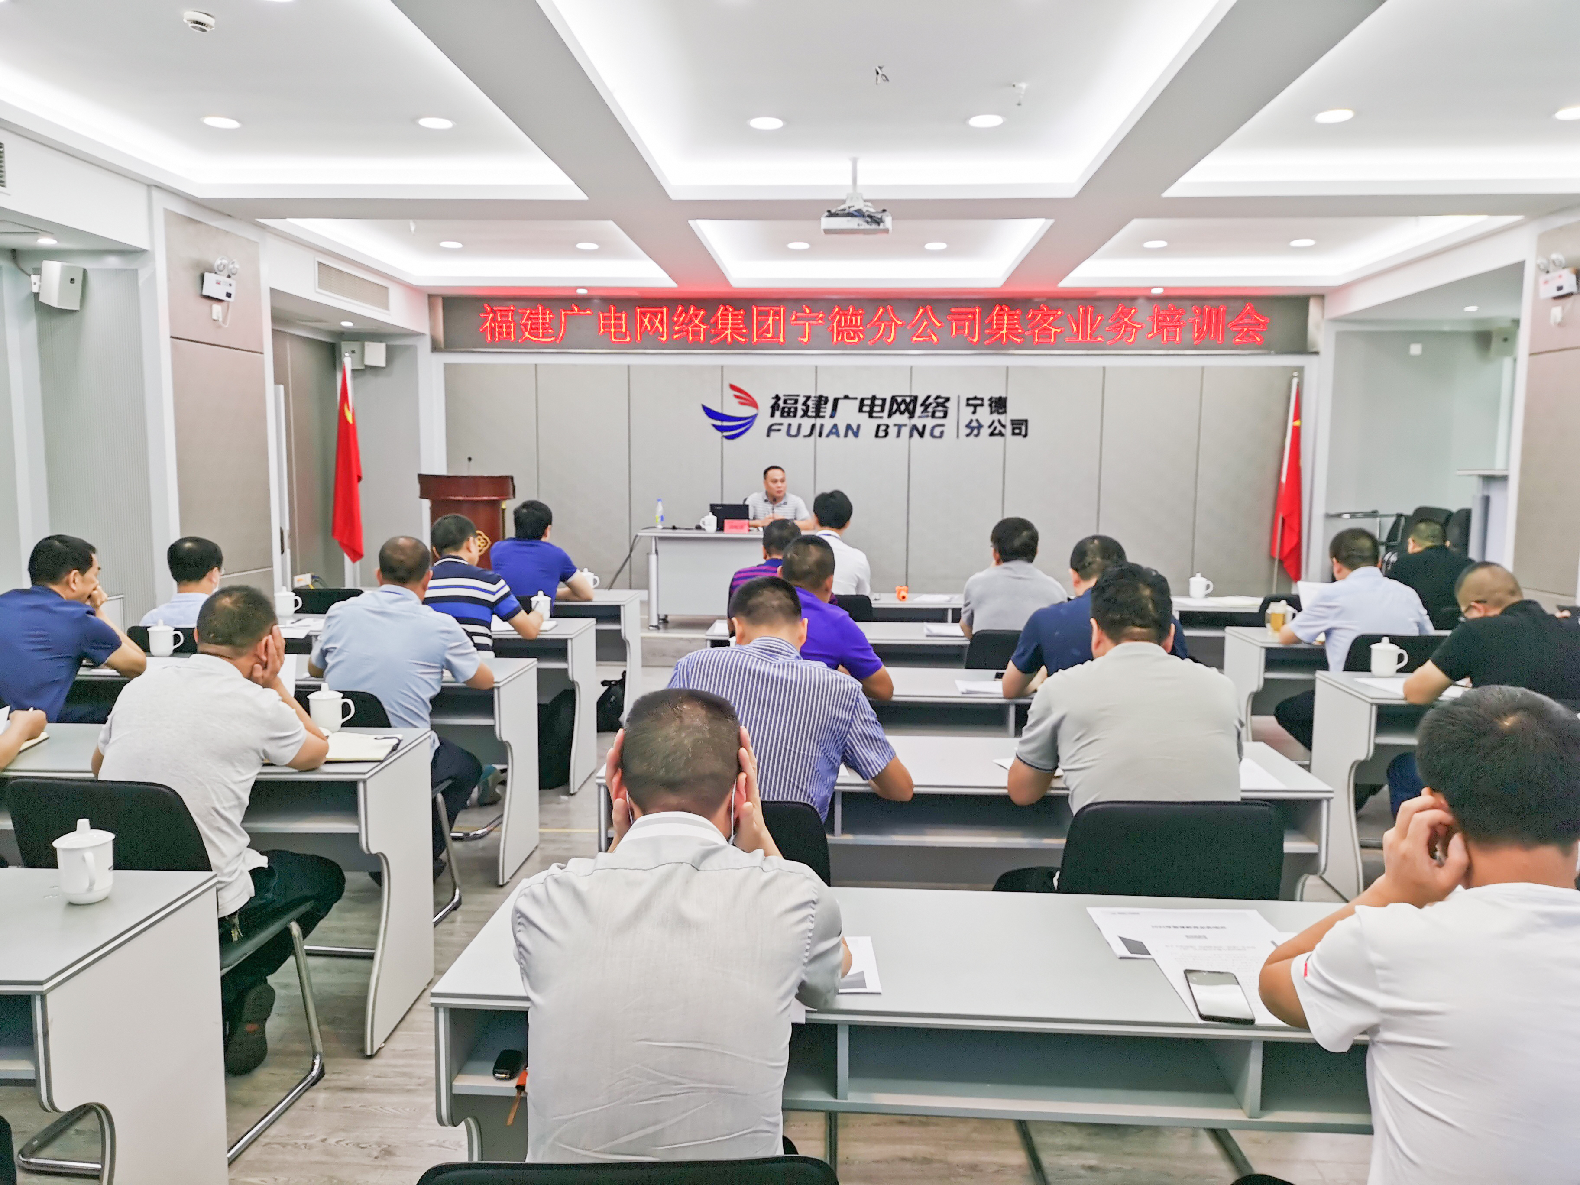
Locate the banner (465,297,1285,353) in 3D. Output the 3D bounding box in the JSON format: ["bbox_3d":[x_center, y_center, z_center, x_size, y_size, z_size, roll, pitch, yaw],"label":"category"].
[{"bbox_3d":[0.708,-2.433,11.188,7.850,0.500,0.100,1,6,3],"label":"banner"}]

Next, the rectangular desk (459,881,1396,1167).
[{"bbox_3d":[0.366,0.941,2.026,1.770,0.740,0.500,1,6,3],"label":"rectangular desk"}]

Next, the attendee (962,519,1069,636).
[{"bbox_3d":[0.965,0.323,5.335,0.520,1.304,0.750,1,6,2],"label":"attendee"}]

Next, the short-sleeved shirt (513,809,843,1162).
[{"bbox_3d":[-0.150,0.577,1.713,0.470,0.580,0.420,1,6,3],"label":"short-sleeved shirt"}]

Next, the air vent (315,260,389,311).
[{"bbox_3d":[-3.360,-2.349,9.531,0.050,0.230,1.400,1,6,3],"label":"air vent"}]

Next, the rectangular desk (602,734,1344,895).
[{"bbox_3d":[0.434,0.822,3.354,1.820,0.750,0.530,1,6,3],"label":"rectangular desk"}]

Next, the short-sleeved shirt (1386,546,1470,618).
[{"bbox_3d":[3.192,0.068,6.169,0.470,0.600,0.370,1,6,3],"label":"short-sleeved shirt"}]

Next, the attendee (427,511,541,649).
[{"bbox_3d":[-1.379,0.301,5.424,0.530,1.307,0.750,2,6,11],"label":"attendee"}]

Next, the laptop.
[{"bbox_3d":[-0.451,-0.594,9.793,0.325,0.216,0.280,1,6,10],"label":"laptop"}]

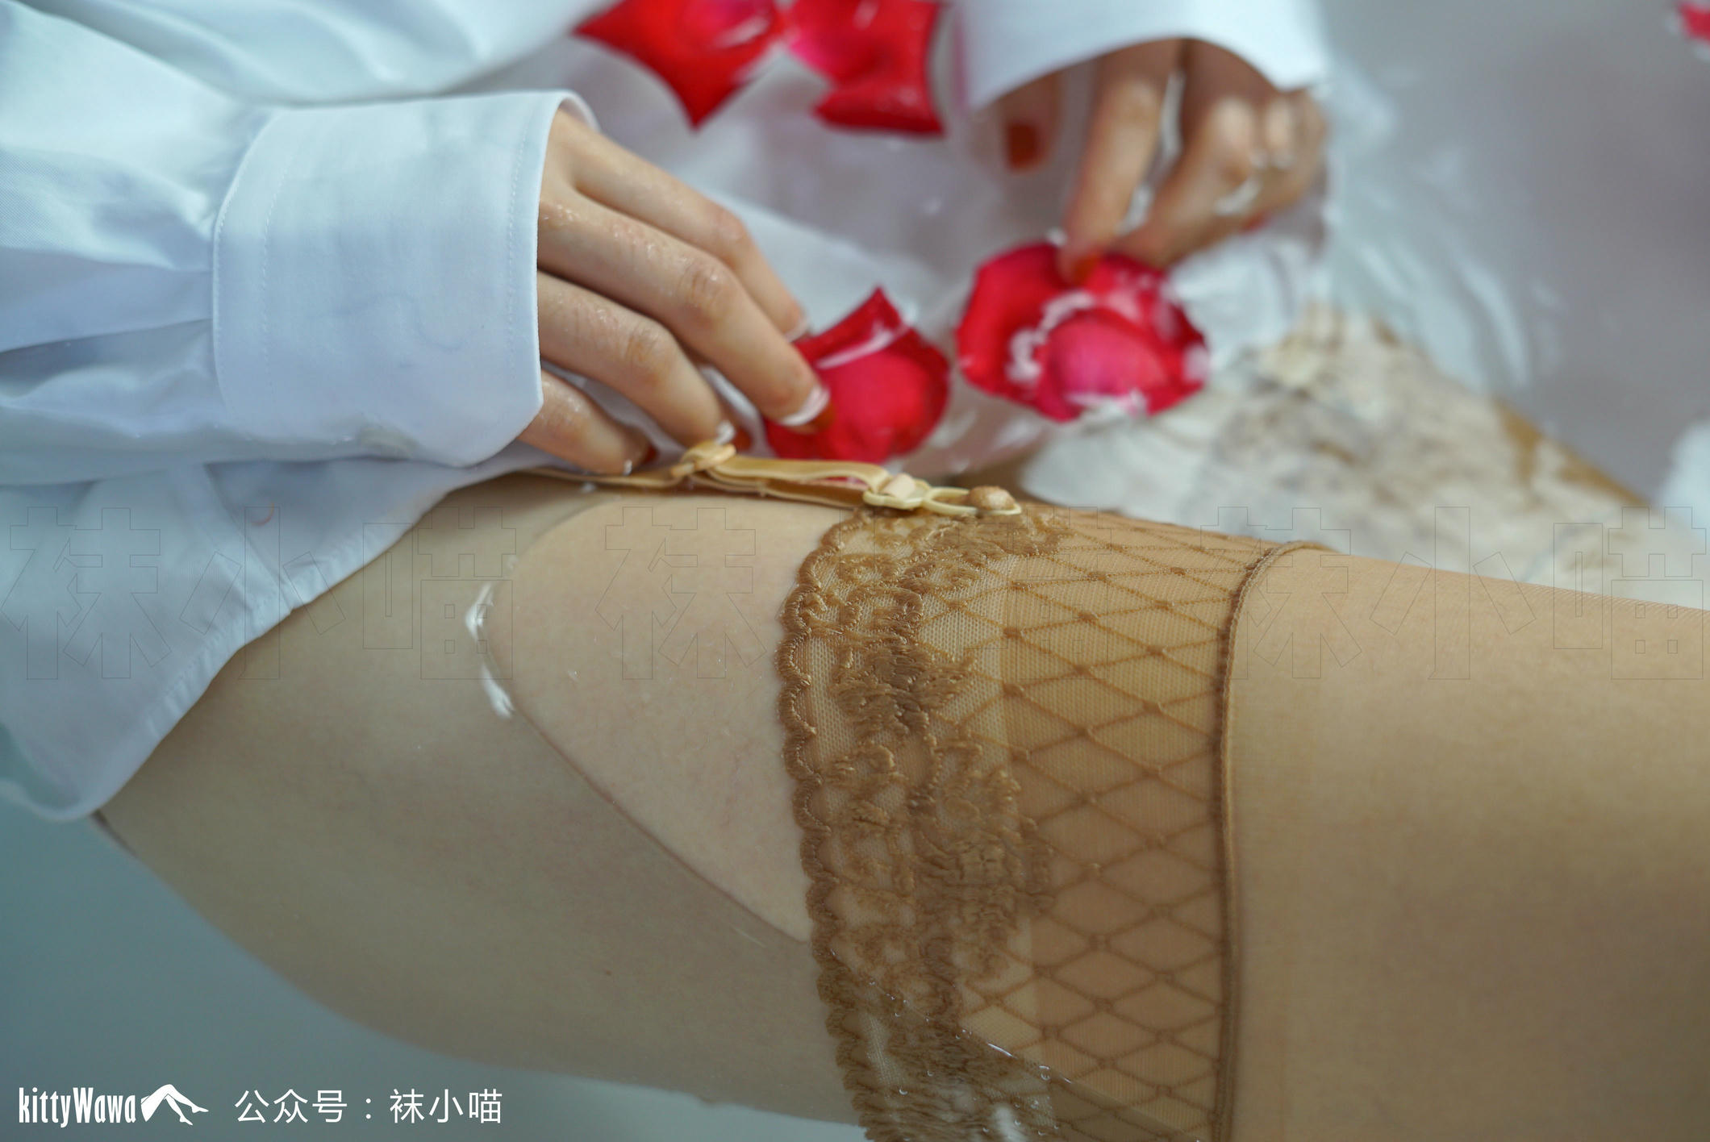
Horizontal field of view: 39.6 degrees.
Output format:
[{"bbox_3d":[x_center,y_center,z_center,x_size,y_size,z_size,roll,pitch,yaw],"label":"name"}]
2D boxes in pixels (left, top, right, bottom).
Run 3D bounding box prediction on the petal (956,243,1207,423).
[{"bbox_3d":[0.056,-0.059,0.590,0.061,0.020,0.047,0,44,0],"label":"petal"}]

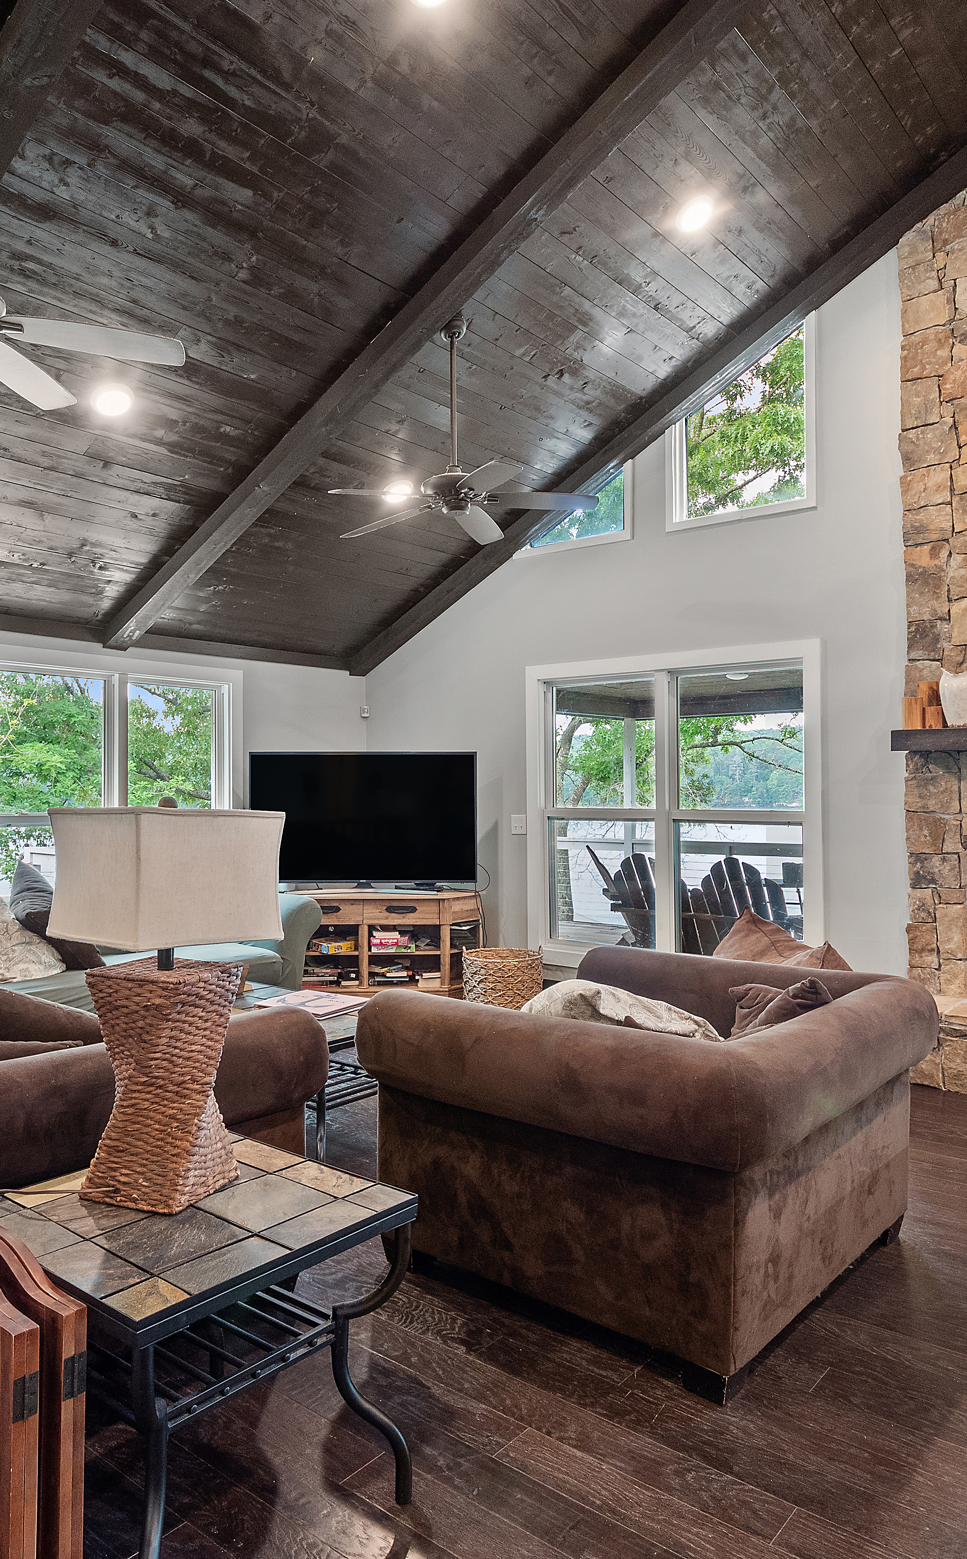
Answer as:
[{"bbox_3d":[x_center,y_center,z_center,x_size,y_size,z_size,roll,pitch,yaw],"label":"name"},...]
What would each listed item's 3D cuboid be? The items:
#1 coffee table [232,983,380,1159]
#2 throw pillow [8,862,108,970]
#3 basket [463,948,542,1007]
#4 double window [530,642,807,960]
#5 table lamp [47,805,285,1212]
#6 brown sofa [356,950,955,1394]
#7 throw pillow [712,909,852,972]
[{"bbox_3d":[-0.885,1.187,3.982,1.200,0.470,0.640,0,0,38],"label":"coffee table"},{"bbox_3d":[-2.171,0.691,4.876,0.160,0.470,0.470,-16,-10,37],"label":"throw pillow"},{"bbox_3d":[0.120,1.199,5.445,0.460,0.450,0.460,0,0,0],"label":"basket"},{"bbox_3d":[1.077,0.221,5.813,1.950,1.930,0.100,0,0,38],"label":"double window"},{"bbox_3d":[-0.645,0.435,1.953,0.340,0.790,0.340,0,0,38],"label":"table lamp"},{"bbox_3d":[0.528,1.006,2.862,1.210,0.810,1.340,0,0,40],"label":"brown sofa"},{"bbox_3d":[1.157,0.692,3.697,0.480,0.420,0.170,0,-12,38],"label":"throw pillow"}]

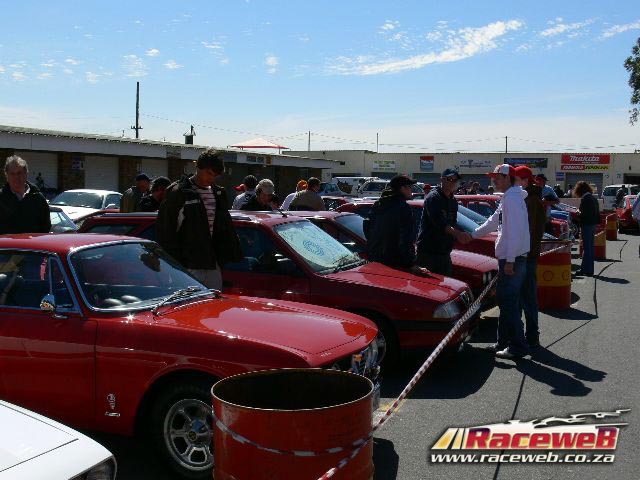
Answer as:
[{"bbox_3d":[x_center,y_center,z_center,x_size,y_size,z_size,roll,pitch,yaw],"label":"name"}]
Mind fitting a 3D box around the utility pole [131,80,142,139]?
[{"bbox_3d":[-16.197,-8.503,71.599,1.050,10.900,0.280,-1,4,-13],"label":"utility pole"}]

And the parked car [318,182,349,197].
[{"bbox_3d":[0.470,-2.307,44.945,1.750,1.650,4.400,1,4,12],"label":"parked car"}]

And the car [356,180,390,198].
[{"bbox_3d":[3.344,-2.404,46.442,1.800,1.800,4.600,1,4,20],"label":"car"}]

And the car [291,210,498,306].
[{"bbox_3d":[0.187,0.291,10.070,4.150,1.350,1.630,1,4,21],"label":"car"}]

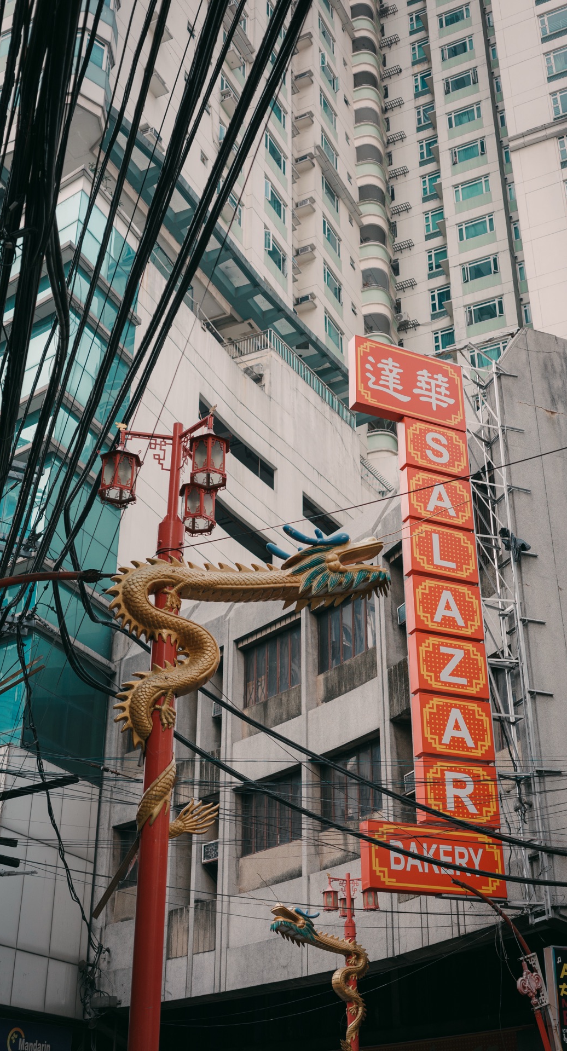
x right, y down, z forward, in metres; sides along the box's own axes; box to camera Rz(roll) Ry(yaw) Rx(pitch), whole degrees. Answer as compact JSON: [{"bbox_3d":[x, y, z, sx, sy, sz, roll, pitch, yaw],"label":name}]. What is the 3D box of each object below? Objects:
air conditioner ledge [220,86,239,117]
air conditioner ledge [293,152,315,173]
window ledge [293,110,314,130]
[{"bbox_3d":[-2.253,-18.250,50.450,0.590,0.660,0.930,-13,-31,23],"label":"air conditioner ledge"},{"bbox_3d":[1.084,-18.384,58.934,0.880,0.650,0.560,-13,-31,23],"label":"air conditioner ledge"},{"bbox_3d":[1.084,-21.020,60.365,0.880,0.650,0.560,-13,-31,23],"label":"window ledge"}]

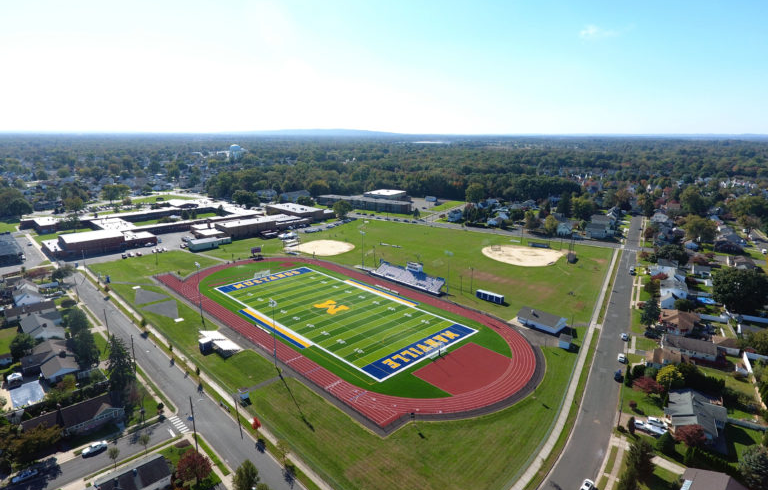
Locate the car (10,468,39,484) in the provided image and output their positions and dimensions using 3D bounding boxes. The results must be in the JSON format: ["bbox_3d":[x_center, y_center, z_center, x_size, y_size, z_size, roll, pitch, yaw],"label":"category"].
[{"bbox_3d":[-75.242,48.284,93.169,4.600,1.470,1.820,-13,19,-43],"label":"car"}]

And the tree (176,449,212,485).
[{"bbox_3d":[-38.831,46.004,91.416,6.700,7.100,6.700,0,14,0],"label":"tree"}]

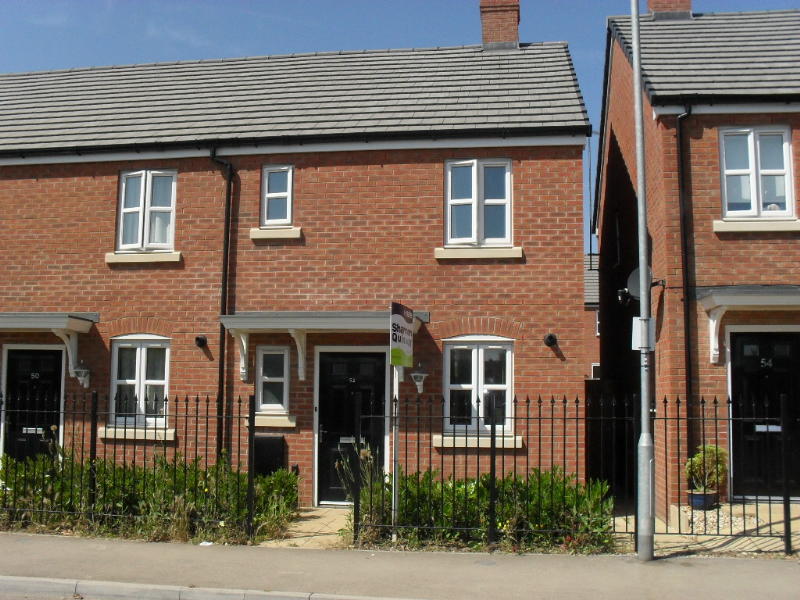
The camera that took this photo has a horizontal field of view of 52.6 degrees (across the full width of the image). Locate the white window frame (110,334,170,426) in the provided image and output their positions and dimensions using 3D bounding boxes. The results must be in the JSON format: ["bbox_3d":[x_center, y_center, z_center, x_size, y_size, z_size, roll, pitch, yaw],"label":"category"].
[{"bbox_3d":[-3.568,1.109,11.106,0.859,1.270,0.090,0,-5,9],"label":"white window frame"}]

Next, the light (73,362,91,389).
[{"bbox_3d":[-4.347,1.020,11.045,0.235,0.390,0.250,0,-5,9],"label":"light"}]

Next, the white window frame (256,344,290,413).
[{"bbox_3d":[-1.693,1.067,10.810,0.476,0.891,0.090,0,-5,9],"label":"white window frame"}]

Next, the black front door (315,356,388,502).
[{"bbox_3d":[-0.634,1.673,10.598,0.904,1.966,0.070,0,-5,9],"label":"black front door"}]

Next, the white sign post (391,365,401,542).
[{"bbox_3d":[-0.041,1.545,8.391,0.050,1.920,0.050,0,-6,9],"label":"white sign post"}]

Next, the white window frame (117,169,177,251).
[{"bbox_3d":[-3.541,-1.249,11.297,0.869,1.154,0.100,0,-5,9],"label":"white window frame"}]

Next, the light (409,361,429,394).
[{"bbox_3d":[0.247,0.991,10.313,0.242,0.412,0.250,0,-5,9],"label":"light"}]

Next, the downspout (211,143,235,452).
[{"bbox_3d":[-2.432,0.296,10.792,0.220,4.746,0.250,0,-5,9],"label":"downspout"}]

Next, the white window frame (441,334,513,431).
[{"bbox_3d":[1.008,1.084,10.376,0.904,1.270,0.090,0,-5,9],"label":"white window frame"}]

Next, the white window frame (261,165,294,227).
[{"bbox_3d":[-1.674,-1.405,11.023,0.443,0.872,0.090,0,-5,9],"label":"white window frame"}]

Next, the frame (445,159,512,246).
[{"bbox_3d":[1.028,-1.260,10.568,0.890,1.173,0.100,0,-5,9],"label":"frame"}]

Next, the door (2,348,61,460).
[{"bbox_3d":[-5.147,1.683,11.318,0.849,1.978,0.070,0,-5,9],"label":"door"}]

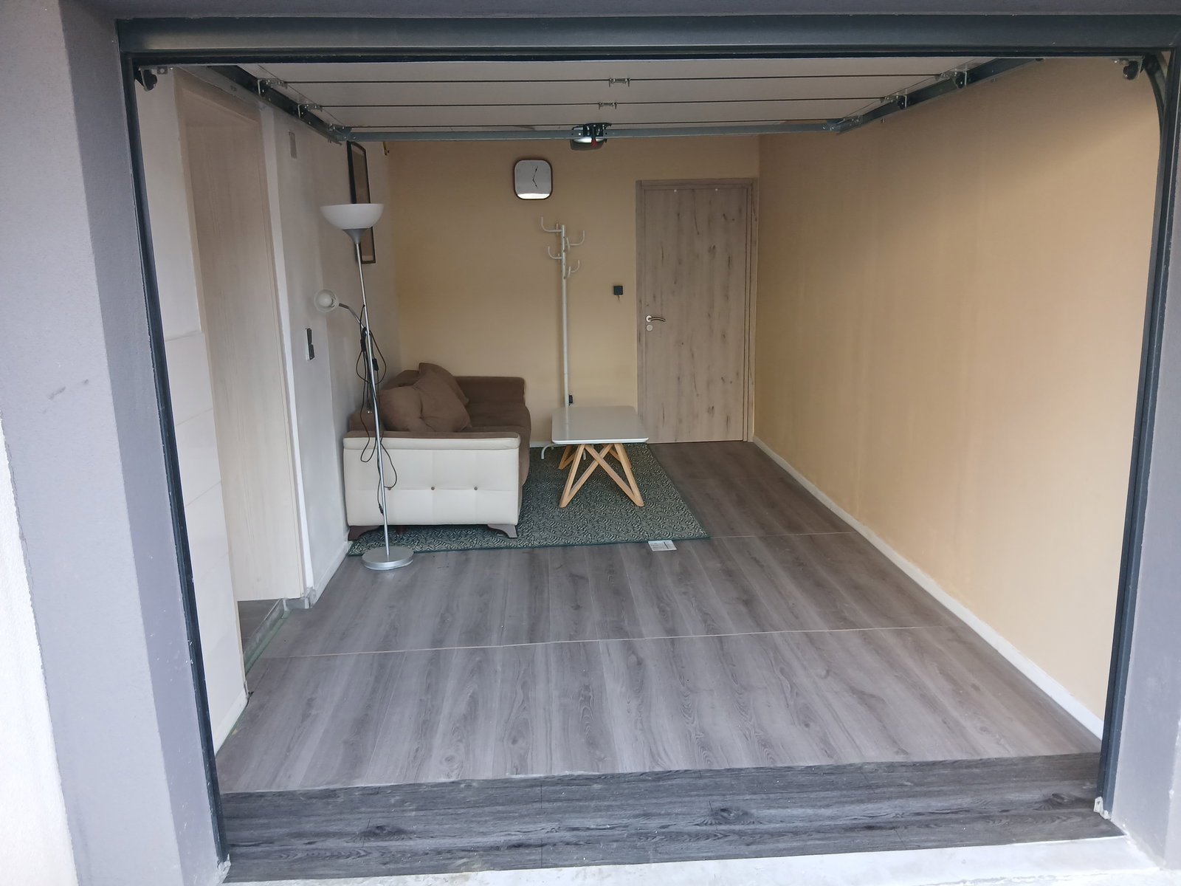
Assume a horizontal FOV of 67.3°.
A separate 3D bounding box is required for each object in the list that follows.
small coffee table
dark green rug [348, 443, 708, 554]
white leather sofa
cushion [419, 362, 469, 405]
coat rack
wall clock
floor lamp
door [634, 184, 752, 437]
[{"bbox_3d":[0.058,0.073,5.986,0.595,0.445,1.200,-1,12,0],"label":"small coffee table"},{"bbox_3d":[-0.399,0.300,6.035,1.944,0.012,2.545,-2,12,-3],"label":"dark green rug"},{"bbox_3d":[-0.910,-0.027,5.932,1.011,0.701,2.227,-2,12,-3],"label":"white leather sofa"},{"bbox_3d":[-1.063,-0.321,5.994,0.190,0.430,0.450,-18,-1,40],"label":"cushion"},{"bbox_3d":[-0.189,-0.793,6.804,0.415,1.818,0.409,-2,12,-3],"label":"coat rack"},{"bbox_3d":[-0.442,-2.037,6.876,0.298,0.306,0.045,-2,12,-3],"label":"wall clock"},{"bbox_3d":[-1.113,-0.249,4.372,0.348,1.792,0.348,-2,12,-3],"label":"floor lamp"},{"bbox_3d":[0.860,-1.034,7.184,0.961,2.109,0.090,-2,12,-3],"label":"door"}]

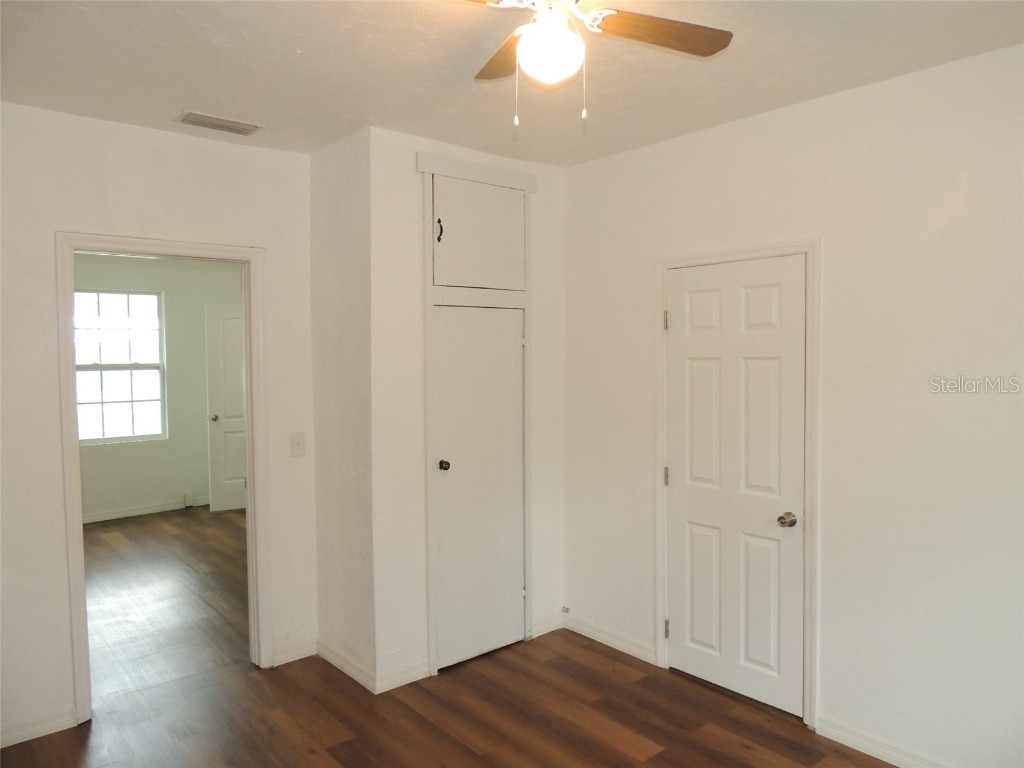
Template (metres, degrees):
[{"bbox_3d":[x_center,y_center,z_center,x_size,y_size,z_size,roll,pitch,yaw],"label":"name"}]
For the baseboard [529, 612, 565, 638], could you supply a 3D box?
[{"bbox_3d":[0.204,1.409,4.130,0.263,0.087,0.020,-3,4,-42],"label":"baseboard"}]

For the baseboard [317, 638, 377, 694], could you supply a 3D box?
[{"bbox_3d":[-0.854,1.444,3.656,0.020,0.087,0.627,-3,4,-42],"label":"baseboard"}]

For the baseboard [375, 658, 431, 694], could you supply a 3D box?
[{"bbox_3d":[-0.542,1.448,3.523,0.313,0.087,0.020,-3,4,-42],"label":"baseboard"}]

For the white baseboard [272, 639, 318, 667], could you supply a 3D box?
[{"bbox_3d":[-1.162,1.438,3.813,0.239,0.087,0.020,-3,4,-42],"label":"white baseboard"}]

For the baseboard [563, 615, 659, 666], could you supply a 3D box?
[{"bbox_3d":[0.537,1.416,3.963,0.020,0.087,0.675,-3,4,-42],"label":"baseboard"}]

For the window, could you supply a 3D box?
[{"bbox_3d":[-3.917,-0.179,7.040,0.871,1.505,0.080,-3,4,-42],"label":"window"}]

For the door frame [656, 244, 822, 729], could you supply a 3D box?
[{"bbox_3d":[1.058,0.430,3.361,0.100,2.110,0.848,-3,4,-42],"label":"door frame"}]

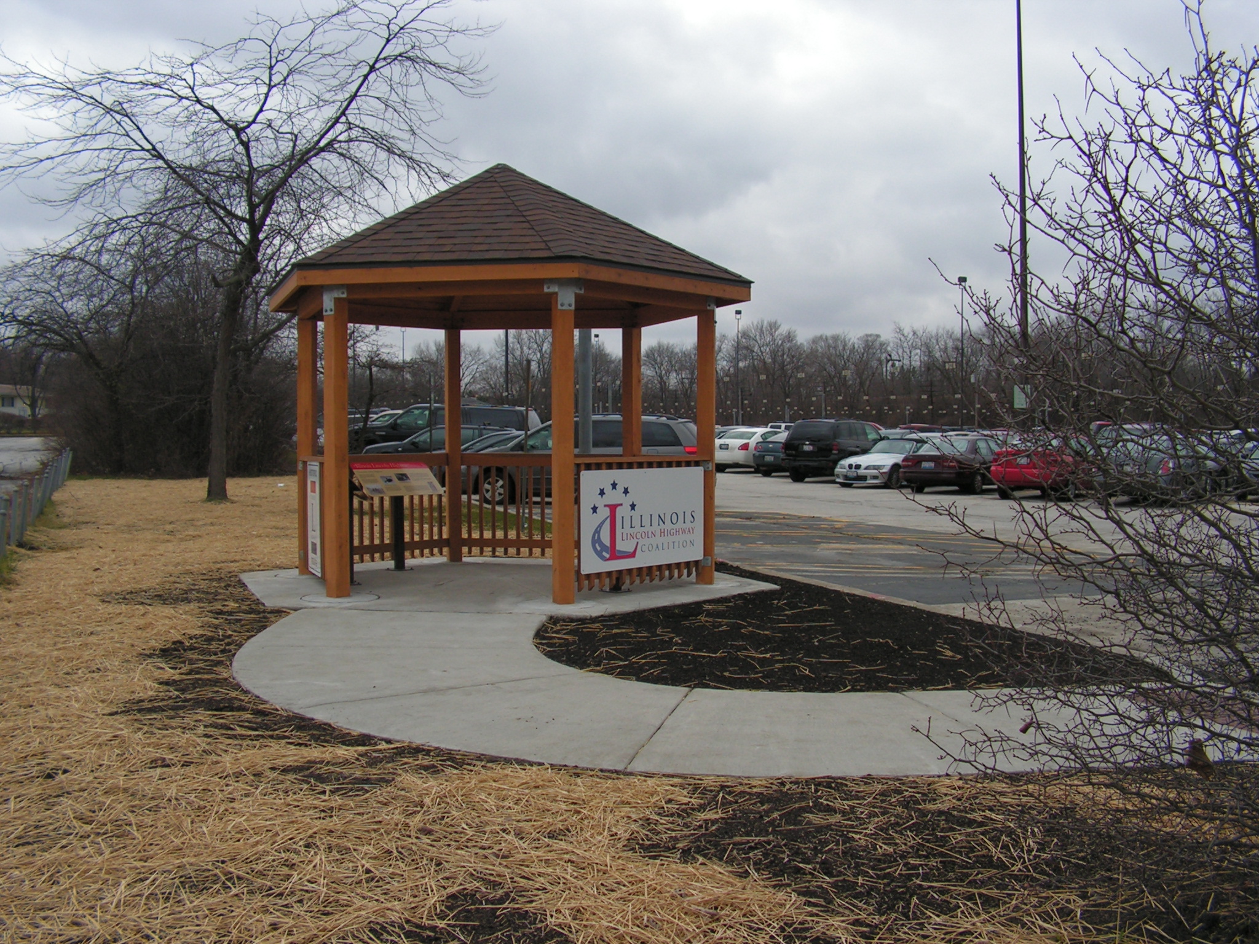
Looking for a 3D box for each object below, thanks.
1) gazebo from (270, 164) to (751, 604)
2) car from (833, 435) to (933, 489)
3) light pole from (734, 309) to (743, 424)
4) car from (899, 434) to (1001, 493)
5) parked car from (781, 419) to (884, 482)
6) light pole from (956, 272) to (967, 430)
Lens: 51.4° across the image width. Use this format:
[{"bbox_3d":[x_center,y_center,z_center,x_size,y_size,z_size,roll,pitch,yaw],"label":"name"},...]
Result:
[{"bbox_3d":[-1.209,-0.956,12.433,4.724,3.939,4.088,0,2,9],"label":"gazebo"},{"bbox_3d":[7.353,-0.257,36.584,1.700,1.290,4.050,1,2,40],"label":"car"},{"bbox_3d":[9.345,-7.868,112.407,0.600,12.200,0.500,0,2,0],"label":"light pole"},{"bbox_3d":[8.722,-0.196,33.686,1.730,1.410,4.720,1,2,38],"label":"car"},{"bbox_3d":[6.518,-0.648,39.792,1.900,1.860,4.870,1,2,34],"label":"parked car"},{"bbox_3d":[22.659,-7.210,89.019,0.600,12.200,0.500,0,2,0],"label":"light pole"}]

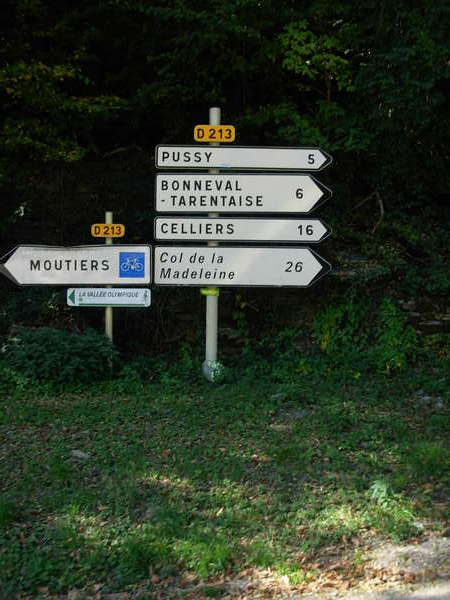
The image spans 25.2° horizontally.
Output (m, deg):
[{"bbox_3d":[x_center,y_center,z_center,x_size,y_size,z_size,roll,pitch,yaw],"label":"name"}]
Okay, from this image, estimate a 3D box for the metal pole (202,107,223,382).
[{"bbox_3d":[-0.128,-0.596,10.800,0.116,2.944,0.116,1,2,0],"label":"metal pole"}]

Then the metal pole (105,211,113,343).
[{"bbox_3d":[-1.184,-0.107,10.250,0.063,1.611,0.063,0,2,0],"label":"metal pole"}]

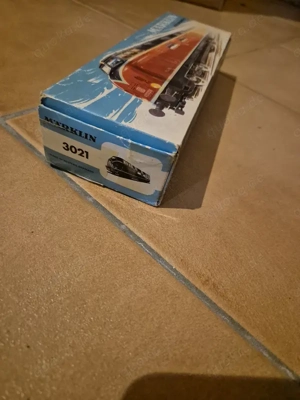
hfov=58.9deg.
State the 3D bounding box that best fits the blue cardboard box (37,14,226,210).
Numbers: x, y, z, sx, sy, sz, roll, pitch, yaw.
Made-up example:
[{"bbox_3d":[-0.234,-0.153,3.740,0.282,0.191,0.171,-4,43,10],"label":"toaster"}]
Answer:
[{"bbox_3d":[0.013,-0.106,0.235,0.076,0.046,0.245,21,47,4],"label":"blue cardboard box"}]

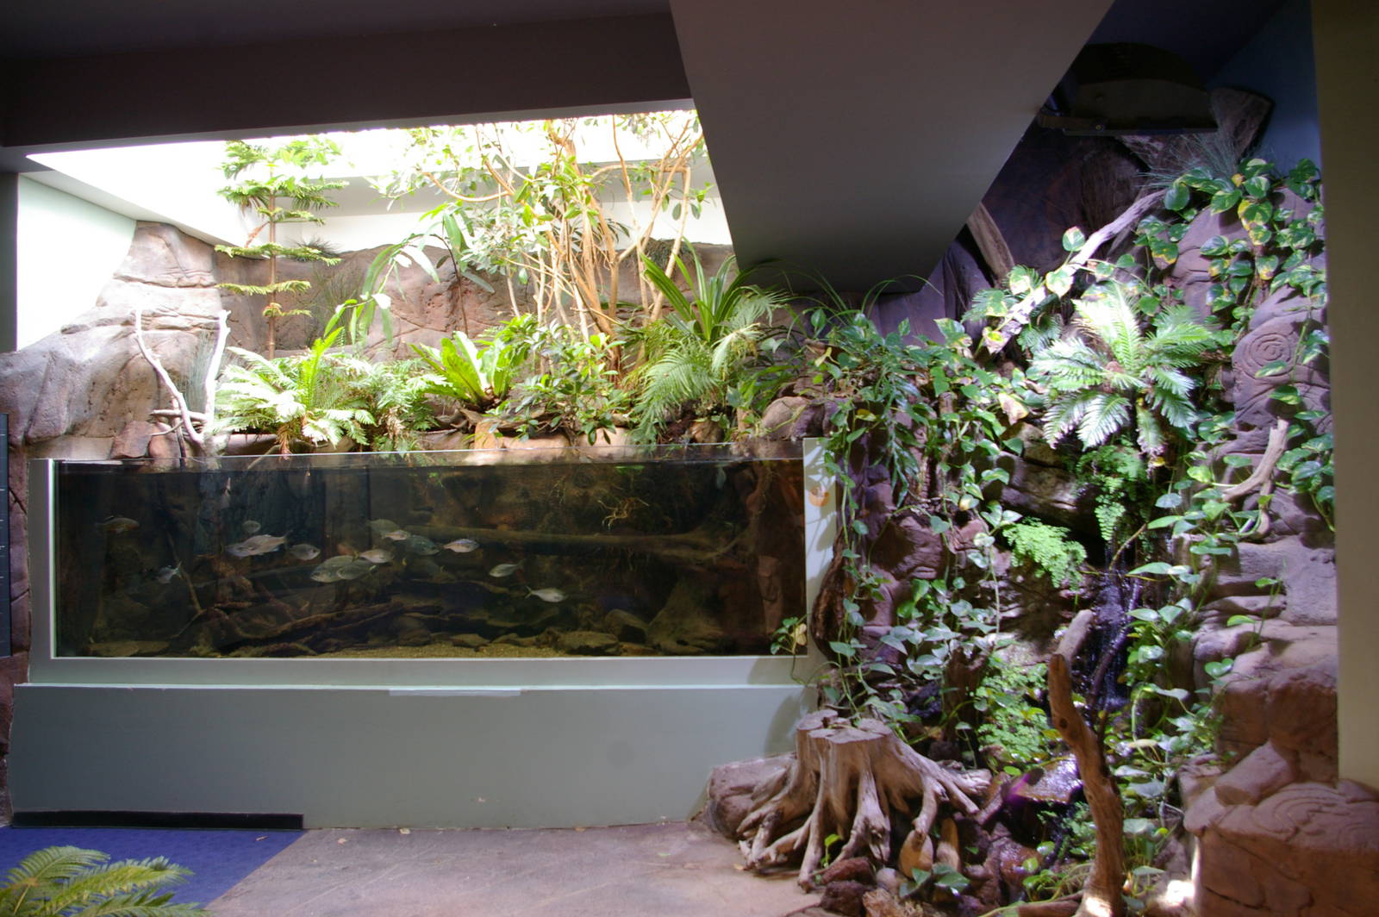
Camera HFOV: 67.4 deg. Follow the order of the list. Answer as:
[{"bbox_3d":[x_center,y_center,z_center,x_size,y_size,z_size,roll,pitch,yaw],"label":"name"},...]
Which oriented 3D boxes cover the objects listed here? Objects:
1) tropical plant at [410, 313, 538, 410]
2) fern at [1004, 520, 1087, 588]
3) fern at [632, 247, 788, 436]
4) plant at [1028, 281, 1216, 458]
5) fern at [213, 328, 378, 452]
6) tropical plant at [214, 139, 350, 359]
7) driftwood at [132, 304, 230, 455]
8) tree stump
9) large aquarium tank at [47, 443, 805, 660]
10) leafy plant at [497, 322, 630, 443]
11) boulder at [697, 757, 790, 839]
[{"bbox_3d":[-1.181,-0.530,5.650,0.680,0.520,0.620,-1,0,4],"label":"tropical plant"},{"bbox_3d":[1.602,0.427,4.650,0.360,0.300,0.280,-1,0,4],"label":"fern"},{"bbox_3d":[0.105,-0.614,5.450,0.840,0.980,0.800,-1,0,4],"label":"fern"},{"bbox_3d":[1.926,-0.398,4.600,0.780,0.750,0.620,-1,0,4],"label":"plant"},{"bbox_3d":[-2.058,-0.360,5.400,0.820,0.640,0.720,-1,0,4],"label":"fern"},{"bbox_3d":[-2.420,-1.253,6.100,0.720,1.420,0.720,-1,0,4],"label":"tropical plant"},{"bbox_3d":[-2.636,-0.407,5.350,0.480,0.770,0.360,-1,0,4],"label":"driftwood"},{"bbox_3d":[0.679,1.297,4.080,0.960,0.540,0.760,-1,0,4],"label":"tree stump"},{"bbox_3d":[-1.134,0.420,5.060,3.360,0.910,1.200,-1,0,4],"label":"large aquarium tank"},{"bbox_3d":[-0.680,-0.405,5.550,0.700,0.640,0.580,-1,0,4],"label":"leafy plant"},{"bbox_3d":[0.260,1.376,4.270,0.460,0.340,0.340,-1,0,4],"label":"boulder"}]

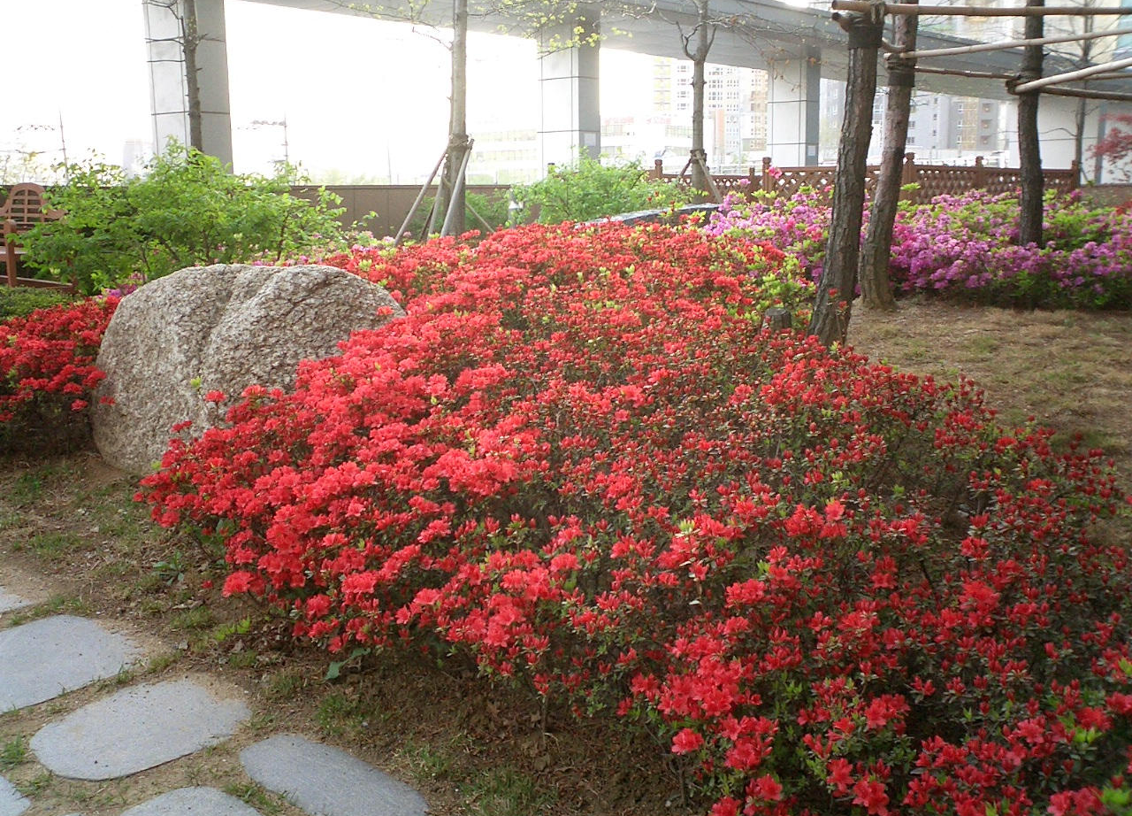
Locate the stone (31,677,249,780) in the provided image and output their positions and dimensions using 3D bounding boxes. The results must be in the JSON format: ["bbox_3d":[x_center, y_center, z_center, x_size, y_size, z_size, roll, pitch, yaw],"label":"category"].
[{"bbox_3d":[-1.148,0.876,3.258,0.498,0.060,0.556,7,12,35],"label":"stone"}]

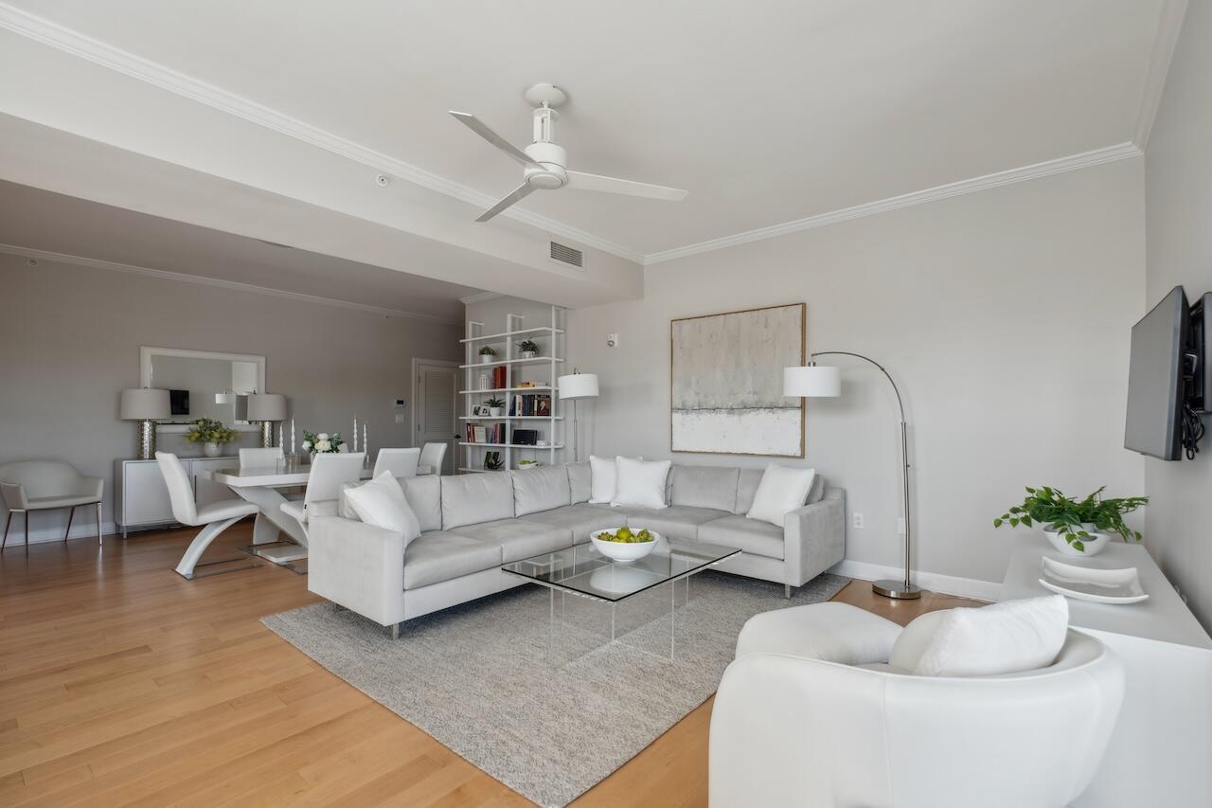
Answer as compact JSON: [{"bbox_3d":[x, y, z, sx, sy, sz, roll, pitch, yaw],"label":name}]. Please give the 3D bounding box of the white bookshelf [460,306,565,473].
[{"bbox_3d":[-1.120,0.169,5.868,1.480,2.430,0.300,-2,-2,39],"label":"white bookshelf"}]

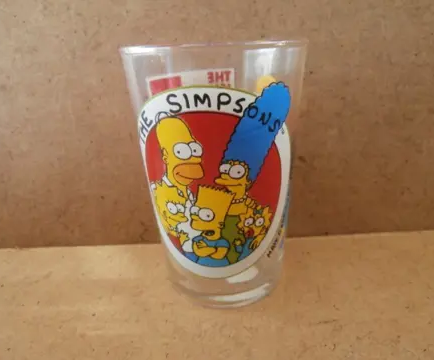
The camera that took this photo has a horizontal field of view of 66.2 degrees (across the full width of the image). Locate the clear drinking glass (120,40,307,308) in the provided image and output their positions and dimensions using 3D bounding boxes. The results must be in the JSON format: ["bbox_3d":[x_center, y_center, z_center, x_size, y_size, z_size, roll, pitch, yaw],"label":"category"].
[{"bbox_3d":[0.001,-0.004,0.162,0.077,0.115,0.077,-3,22,0],"label":"clear drinking glass"}]

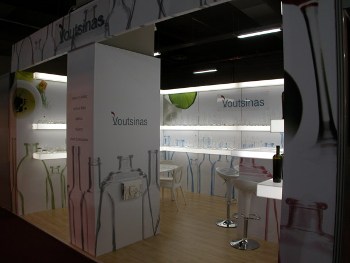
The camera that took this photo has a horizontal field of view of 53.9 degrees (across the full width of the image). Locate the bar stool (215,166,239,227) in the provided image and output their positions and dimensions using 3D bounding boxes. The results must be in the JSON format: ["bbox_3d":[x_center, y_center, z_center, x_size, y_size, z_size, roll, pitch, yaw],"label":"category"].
[{"bbox_3d":[0.857,1.030,5.450,0.410,0.900,0.420,1,1,44],"label":"bar stool"}]

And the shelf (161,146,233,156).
[{"bbox_3d":[0.433,0.422,7.890,0.300,0.100,2.400,-1,1,-44],"label":"shelf"}]

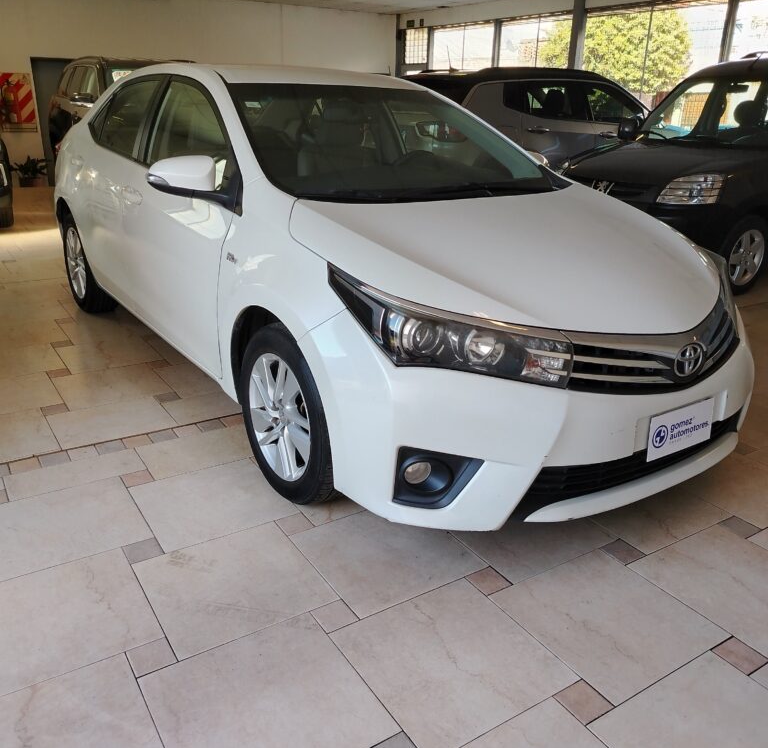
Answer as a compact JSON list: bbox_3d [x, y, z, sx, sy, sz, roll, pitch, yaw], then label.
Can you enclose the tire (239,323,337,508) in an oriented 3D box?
[{"bbox_3d":[-0.269,0.116,2.415,0.210,0.630,0.630,-13,25,-33],"label":"tire"}]

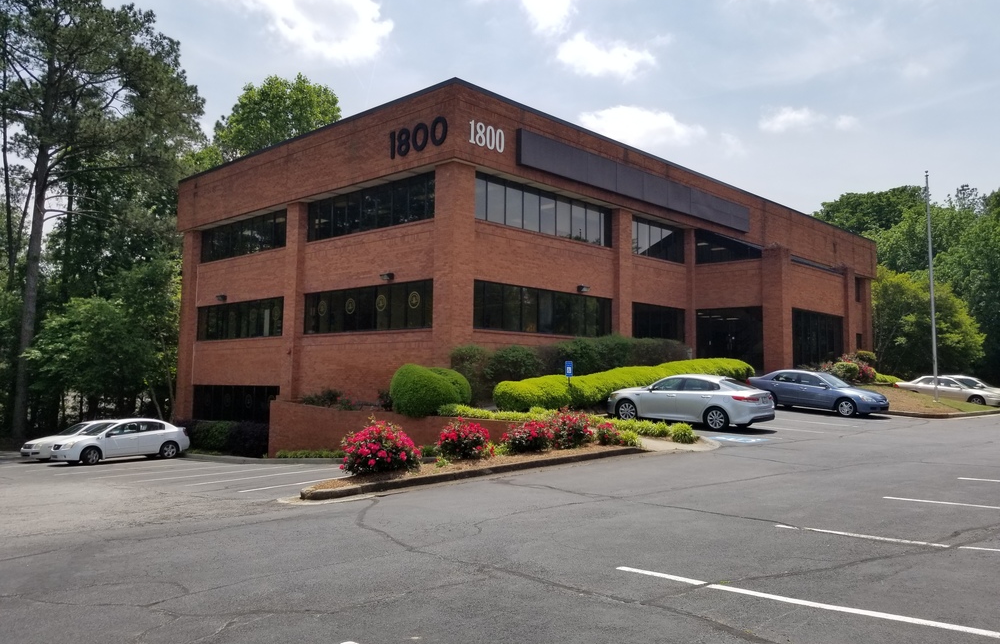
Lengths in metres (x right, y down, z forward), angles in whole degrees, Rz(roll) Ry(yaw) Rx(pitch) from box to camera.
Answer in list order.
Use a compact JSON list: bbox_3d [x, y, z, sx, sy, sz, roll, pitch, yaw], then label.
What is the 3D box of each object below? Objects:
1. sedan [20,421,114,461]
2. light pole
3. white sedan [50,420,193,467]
[{"bbox_3d":[-15.670,4.540,29.000,1.820,1.450,4.750,-5,-7,41],"label":"sedan"},{"bbox_3d":[17.282,-1.472,30.086,0.150,9.250,0.150,-3,-5,43],"label":"light pole"},{"bbox_3d":[-13.690,4.290,27.350,1.790,1.510,4.570,-5,-7,41],"label":"white sedan"}]

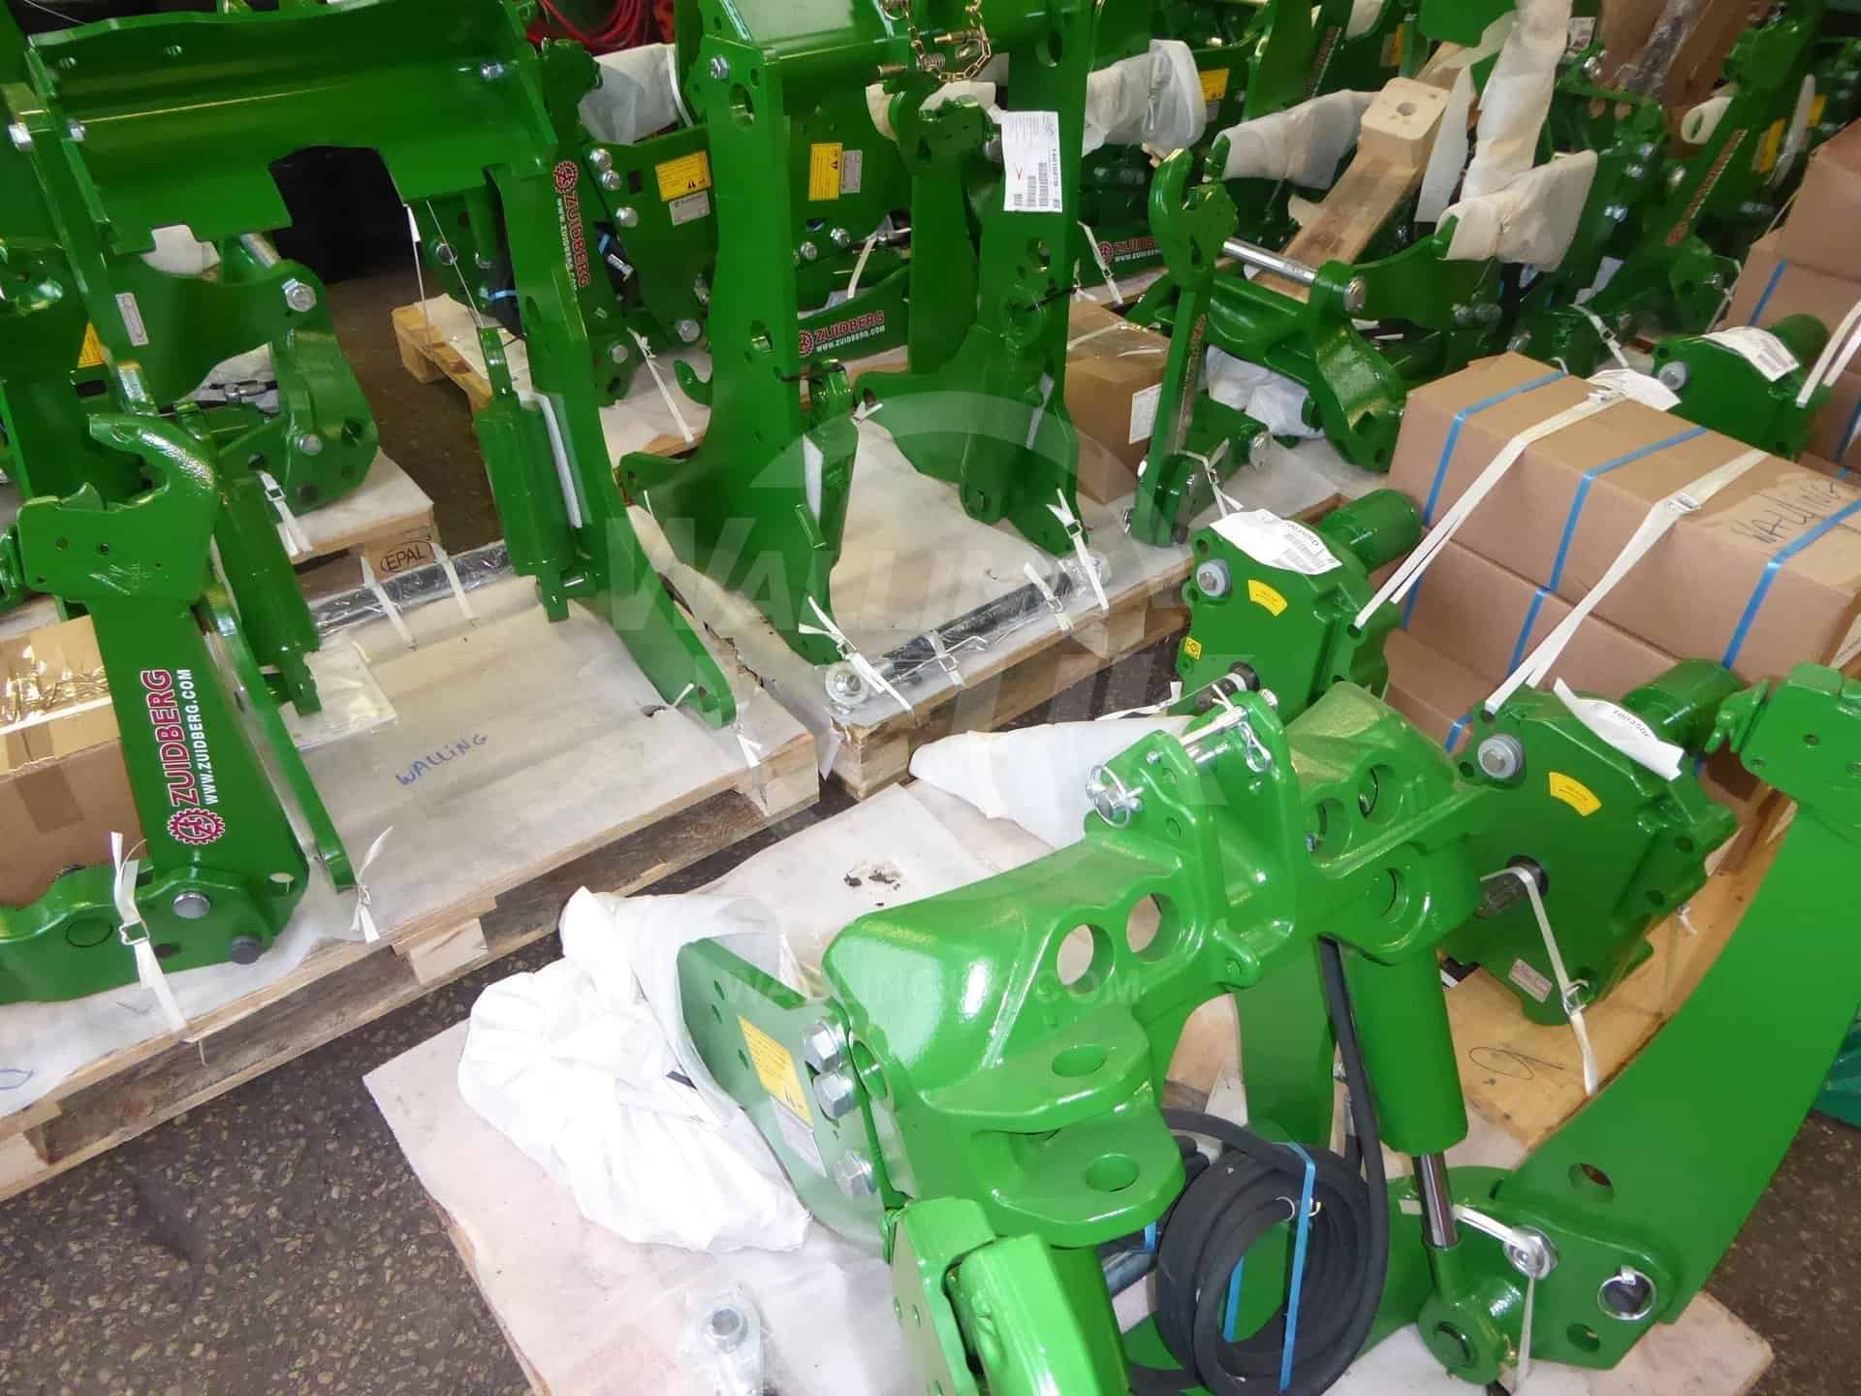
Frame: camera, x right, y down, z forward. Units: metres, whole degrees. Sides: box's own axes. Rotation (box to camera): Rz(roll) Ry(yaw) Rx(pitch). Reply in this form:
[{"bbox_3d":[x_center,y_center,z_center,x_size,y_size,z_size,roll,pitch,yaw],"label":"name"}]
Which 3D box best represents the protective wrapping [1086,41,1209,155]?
[{"bbox_3d":[0.481,-1.386,3.127,0.400,0.240,0.120,-25,46,-29],"label":"protective wrapping"}]

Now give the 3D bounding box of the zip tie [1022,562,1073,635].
[{"bbox_3d":[0.204,-0.174,2.334,0.045,0.050,0.150,-26,47,-31],"label":"zip tie"}]

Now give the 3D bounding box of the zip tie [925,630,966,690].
[{"bbox_3d":[0.026,-0.064,2.194,0.040,0.040,0.110,-26,47,-31],"label":"zip tie"}]

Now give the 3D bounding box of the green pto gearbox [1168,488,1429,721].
[{"bbox_3d":[0.520,-0.071,1.938,0.385,0.401,0.290,-26,47,-31],"label":"green pto gearbox"}]

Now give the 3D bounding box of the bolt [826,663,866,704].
[{"bbox_3d":[-0.134,-0.023,2.129,0.062,0.045,0.062,-25,46,-29],"label":"bolt"}]

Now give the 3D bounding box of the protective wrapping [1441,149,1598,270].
[{"bbox_3d":[1.121,-0.931,2.604,0.420,0.230,0.090,-25,46,-29],"label":"protective wrapping"}]

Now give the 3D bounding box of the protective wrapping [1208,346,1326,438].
[{"bbox_3d":[0.704,-0.644,2.804,0.210,0.200,0.280,-25,46,-29],"label":"protective wrapping"}]

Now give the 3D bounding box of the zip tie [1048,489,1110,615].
[{"bbox_3d":[0.274,-0.268,2.377,0.060,0.140,0.210,-26,47,-31],"label":"zip tie"}]

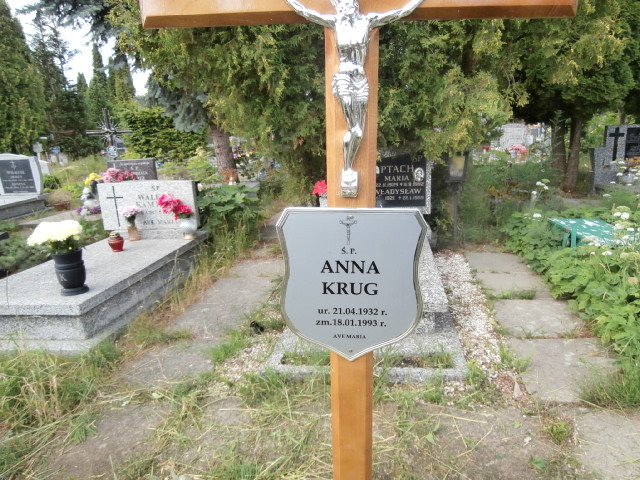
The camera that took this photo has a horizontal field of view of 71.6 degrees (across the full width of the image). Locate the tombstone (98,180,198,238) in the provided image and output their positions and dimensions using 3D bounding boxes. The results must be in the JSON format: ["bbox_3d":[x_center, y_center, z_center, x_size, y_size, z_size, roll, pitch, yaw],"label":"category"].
[{"bbox_3d":[-1.594,-0.274,4.184,0.920,0.540,0.110,-1,13,7],"label":"tombstone"}]

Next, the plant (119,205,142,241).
[{"bbox_3d":[-1.758,-0.153,4.167,0.210,0.325,0.190,-1,13,7],"label":"plant"}]

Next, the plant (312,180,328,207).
[{"bbox_3d":[0.058,-0.426,4.300,0.180,0.290,0.180,-1,13,7],"label":"plant"}]

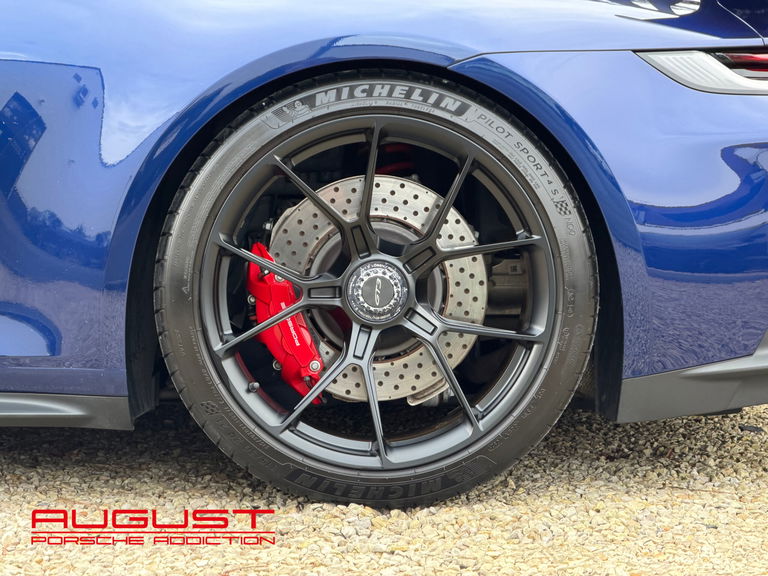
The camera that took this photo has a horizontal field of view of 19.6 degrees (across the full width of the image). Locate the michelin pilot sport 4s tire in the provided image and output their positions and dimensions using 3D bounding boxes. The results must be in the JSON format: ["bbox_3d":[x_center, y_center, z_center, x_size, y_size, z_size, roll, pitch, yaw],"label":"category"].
[{"bbox_3d":[-0.009,-0.001,3.700,0.720,0.715,0.310,0,2,0],"label":"michelin pilot sport 4s tire"}]

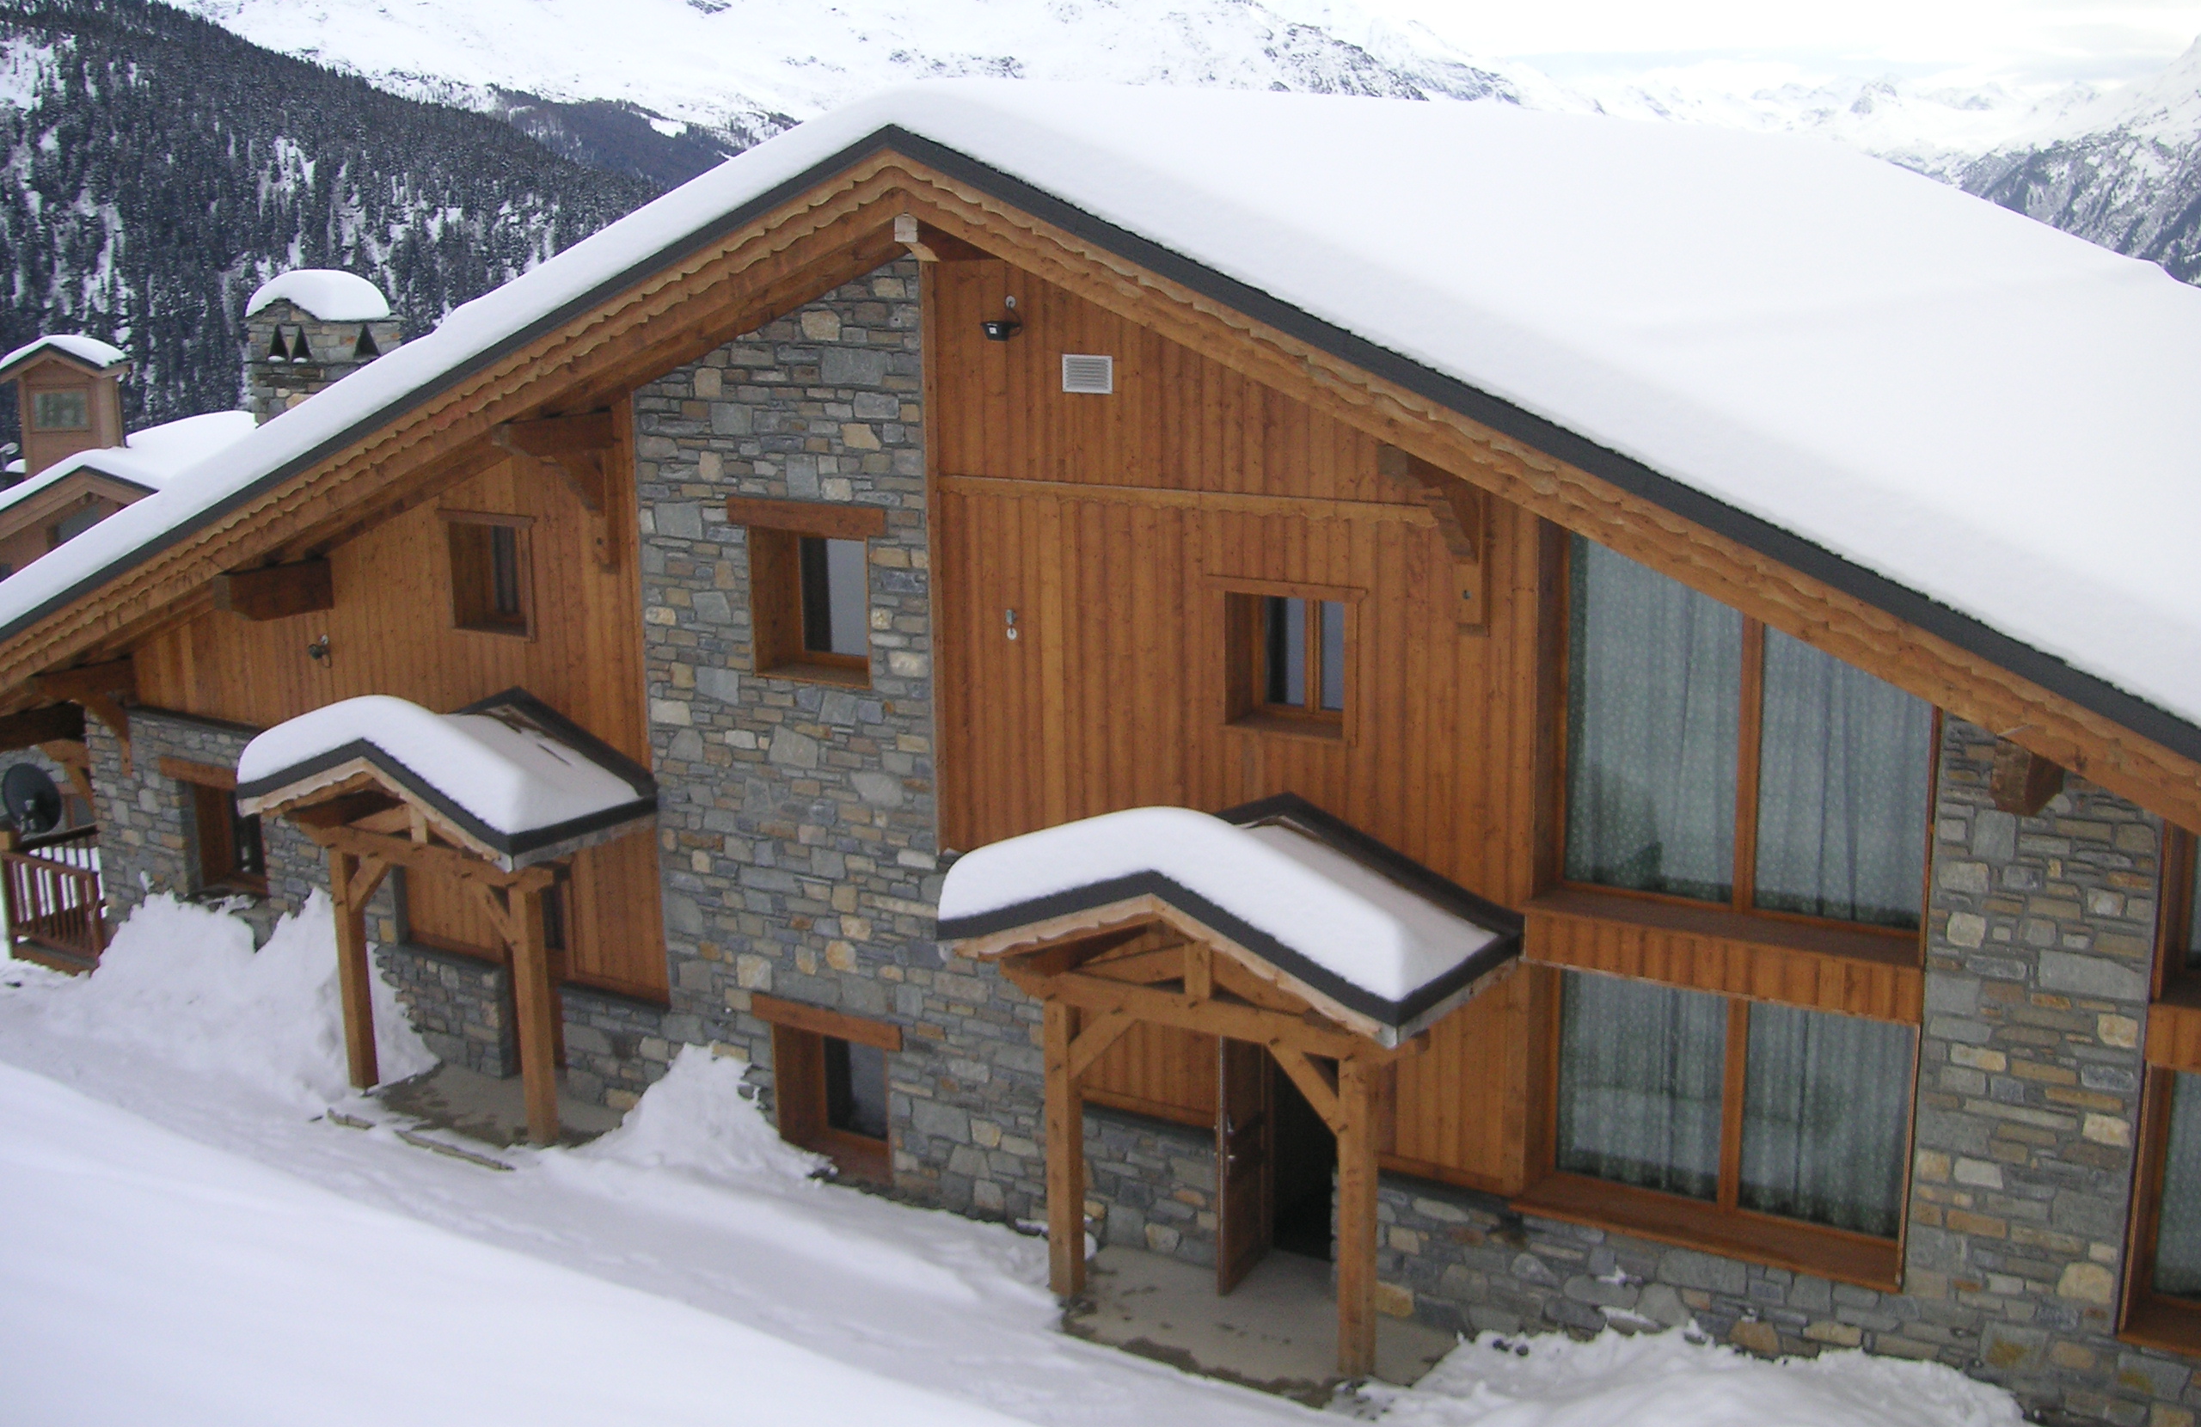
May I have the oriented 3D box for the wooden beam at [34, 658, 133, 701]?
[{"bbox_3d":[-9.705,-0.249,22.338,0.207,0.386,1.035,7,15,31],"label":"wooden beam"}]

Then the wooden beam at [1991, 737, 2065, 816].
[{"bbox_3d":[5.134,0.251,12.963,0.207,0.442,0.897,7,15,31],"label":"wooden beam"}]

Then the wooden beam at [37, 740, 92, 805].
[{"bbox_3d":[-11.028,0.634,25.207,0.172,0.759,0.759,7,15,31],"label":"wooden beam"}]

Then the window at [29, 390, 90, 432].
[{"bbox_3d":[-16.374,-4.760,37.000,0.892,0.649,0.120,-1,13,0],"label":"window"}]

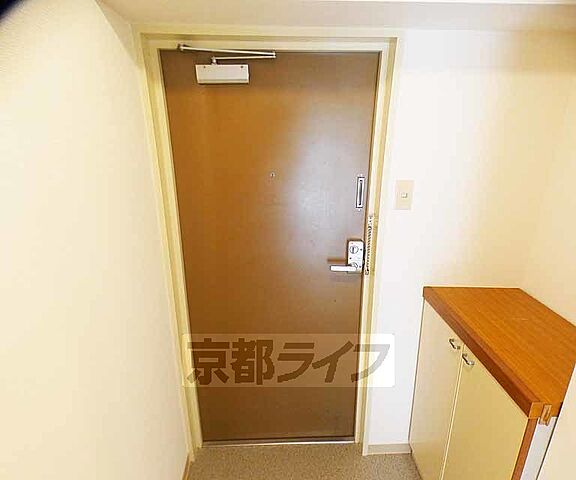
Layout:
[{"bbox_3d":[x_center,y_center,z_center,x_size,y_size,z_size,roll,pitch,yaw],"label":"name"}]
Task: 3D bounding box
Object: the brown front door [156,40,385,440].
[{"bbox_3d":[-0.057,0.191,1.642,0.838,1.930,0.043,-1,18,-2],"label":"brown front door"}]

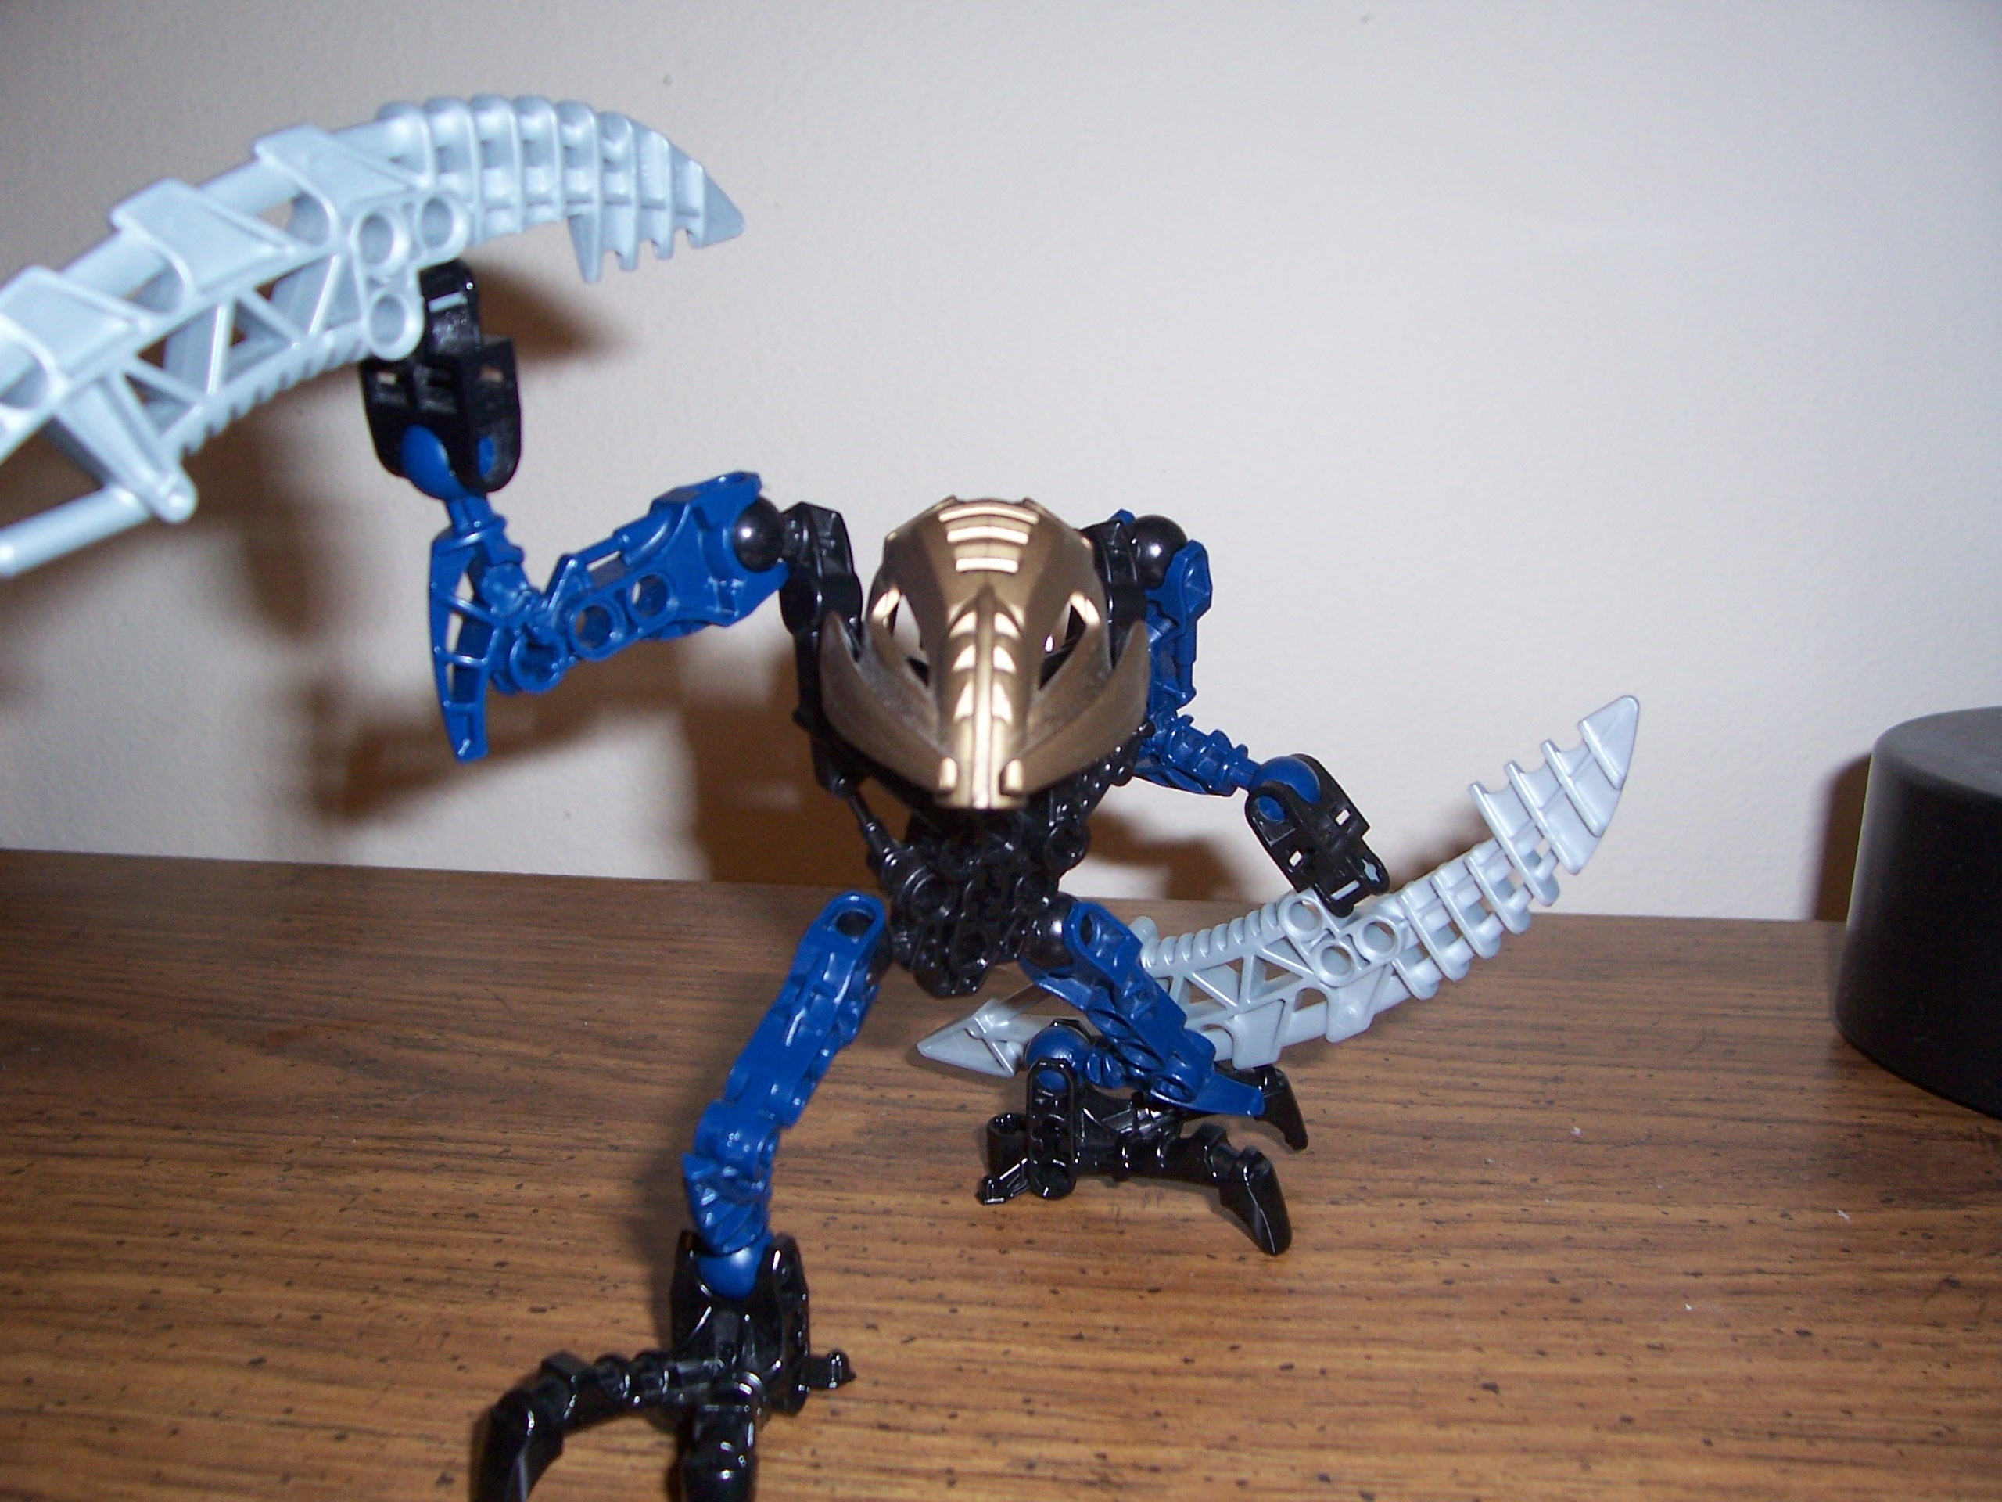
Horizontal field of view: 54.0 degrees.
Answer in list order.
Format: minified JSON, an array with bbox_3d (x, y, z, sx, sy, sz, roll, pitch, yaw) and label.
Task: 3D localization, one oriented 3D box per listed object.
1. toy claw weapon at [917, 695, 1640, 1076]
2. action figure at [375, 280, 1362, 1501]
[{"bbox_3d":[0.041,0.032,0.295,0.133,0.032,0.014,-30,-1,31],"label":"toy claw weapon"},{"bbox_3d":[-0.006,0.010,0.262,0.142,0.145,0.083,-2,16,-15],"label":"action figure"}]

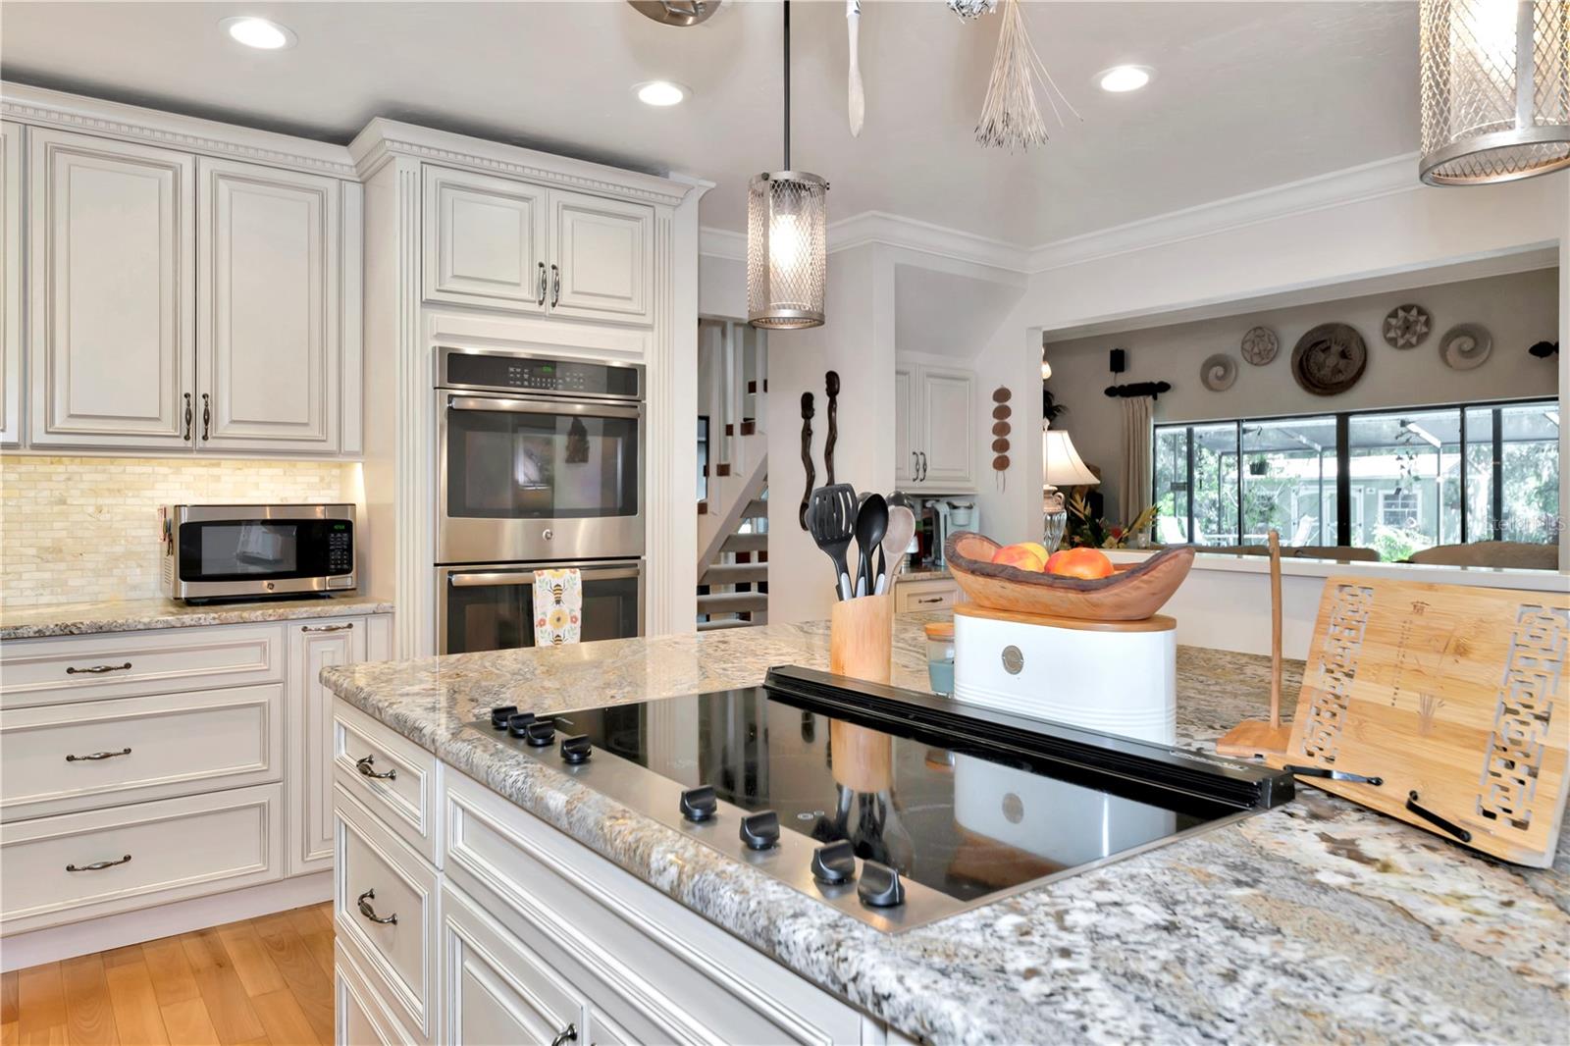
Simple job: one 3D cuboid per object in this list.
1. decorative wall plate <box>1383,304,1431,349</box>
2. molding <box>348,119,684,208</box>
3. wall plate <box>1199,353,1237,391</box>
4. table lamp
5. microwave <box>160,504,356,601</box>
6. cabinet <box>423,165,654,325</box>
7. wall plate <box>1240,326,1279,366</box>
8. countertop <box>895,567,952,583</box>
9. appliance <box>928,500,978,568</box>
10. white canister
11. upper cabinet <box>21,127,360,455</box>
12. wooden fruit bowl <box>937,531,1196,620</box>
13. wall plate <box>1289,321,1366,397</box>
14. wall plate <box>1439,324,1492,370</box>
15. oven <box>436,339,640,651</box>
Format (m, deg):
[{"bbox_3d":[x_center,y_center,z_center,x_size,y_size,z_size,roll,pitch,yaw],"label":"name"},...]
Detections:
[{"bbox_3d":[4.674,-1.480,7.552,0.050,0.335,0.335,-1,1,-38],"label":"decorative wall plate"},{"bbox_3d":[-0.890,-1.171,3.470,1.113,0.095,0.410,-1,2,-37],"label":"molding"},{"bbox_3d":[3.764,-1.310,8.736,0.050,0.335,0.335,-1,1,-38],"label":"wall plate"},{"bbox_3d":[1.394,-0.158,5.347,0.560,0.780,0.560,-1,2,-37],"label":"table lamp"},{"bbox_3d":[-1.739,0.096,3.314,0.517,0.300,0.400,-1,1,-37],"label":"microwave"},{"bbox_3d":[-0.991,-0.941,3.695,0.825,0.436,0.600,-1,1,-34],"label":"cabinet"},{"bbox_3d":[4.129,-1.539,8.733,0.050,0.350,0.345,-1,2,-37],"label":"wall plate"},{"bbox_3d":[0.668,0.227,4.875,0.960,0.040,0.700,-1,2,-37],"label":"countertop"},{"bbox_3d":[0.835,0.044,4.931,0.210,0.325,0.280,0,1,0],"label":"appliance"},{"bbox_3d":[0.389,0.210,1.431,0.181,0.171,0.347,-1,1,-32],"label":"white canister"},{"bbox_3d":[-1.884,-0.670,3.226,0.920,0.925,0.330,-1,2,-37],"label":"upper cabinet"},{"bbox_3d":[0.386,0.071,1.431,0.215,0.110,0.430,-1,1,-32],"label":"wooden fruit bowl"},{"bbox_3d":[4.457,-1.347,8.262,0.090,0.600,0.600,-1,2,-37],"label":"wall plate"},{"bbox_3d":[4.911,-1.274,7.247,0.050,0.335,0.335,-1,1,-38],"label":"wall plate"},{"bbox_3d":[-0.974,0.092,3.688,0.756,1.335,0.630,-1,1,-34],"label":"oven"}]

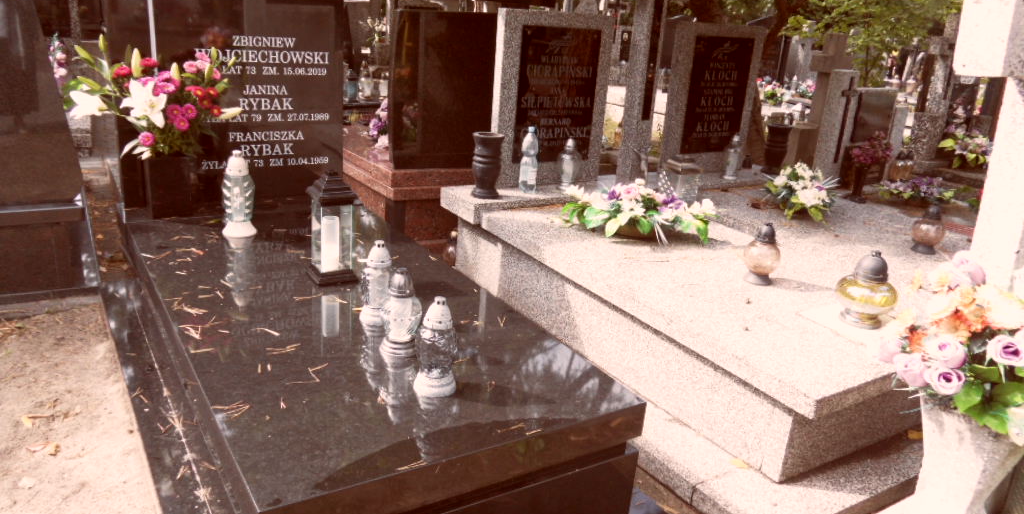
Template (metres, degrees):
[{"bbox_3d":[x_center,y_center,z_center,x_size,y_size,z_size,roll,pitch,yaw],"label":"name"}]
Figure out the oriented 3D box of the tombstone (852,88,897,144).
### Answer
[{"bbox_3d":[2.767,-1.092,5.459,0.520,0.415,0.070,-7,20,-33],"label":"tombstone"}]

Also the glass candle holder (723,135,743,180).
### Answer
[{"bbox_3d":[1.454,-0.655,4.643,0.115,0.277,0.115,-7,22,-31],"label":"glass candle holder"}]

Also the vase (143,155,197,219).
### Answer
[{"bbox_3d":[-1.258,-0.272,2.607,0.140,0.231,0.149,-8,24,-33],"label":"vase"}]

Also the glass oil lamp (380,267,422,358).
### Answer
[{"bbox_3d":[-0.268,0.129,1.721,0.100,0.217,0.100,4,19,-1],"label":"glass oil lamp"}]

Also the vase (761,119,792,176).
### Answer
[{"bbox_3d":[1.705,-0.704,4.585,0.144,0.328,0.144,-8,24,-33],"label":"vase"}]

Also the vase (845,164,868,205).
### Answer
[{"bbox_3d":[2.202,-0.469,4.485,0.140,0.219,0.140,-7,22,-31],"label":"vase"}]

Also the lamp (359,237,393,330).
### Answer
[{"bbox_3d":[-0.358,0.065,1.870,0.093,0.224,0.093,-7,22,-31],"label":"lamp"}]

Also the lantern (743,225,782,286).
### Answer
[{"bbox_3d":[0.957,-0.017,2.680,0.140,0.225,0.140,-7,20,-33],"label":"lantern"}]

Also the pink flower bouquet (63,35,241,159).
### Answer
[{"bbox_3d":[-1.301,-0.576,2.562,0.580,0.440,0.450,-7,22,-31],"label":"pink flower bouquet"}]

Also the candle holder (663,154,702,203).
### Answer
[{"bbox_3d":[0.927,-0.422,3.856,0.145,0.235,0.145,-7,20,-33],"label":"candle holder"}]

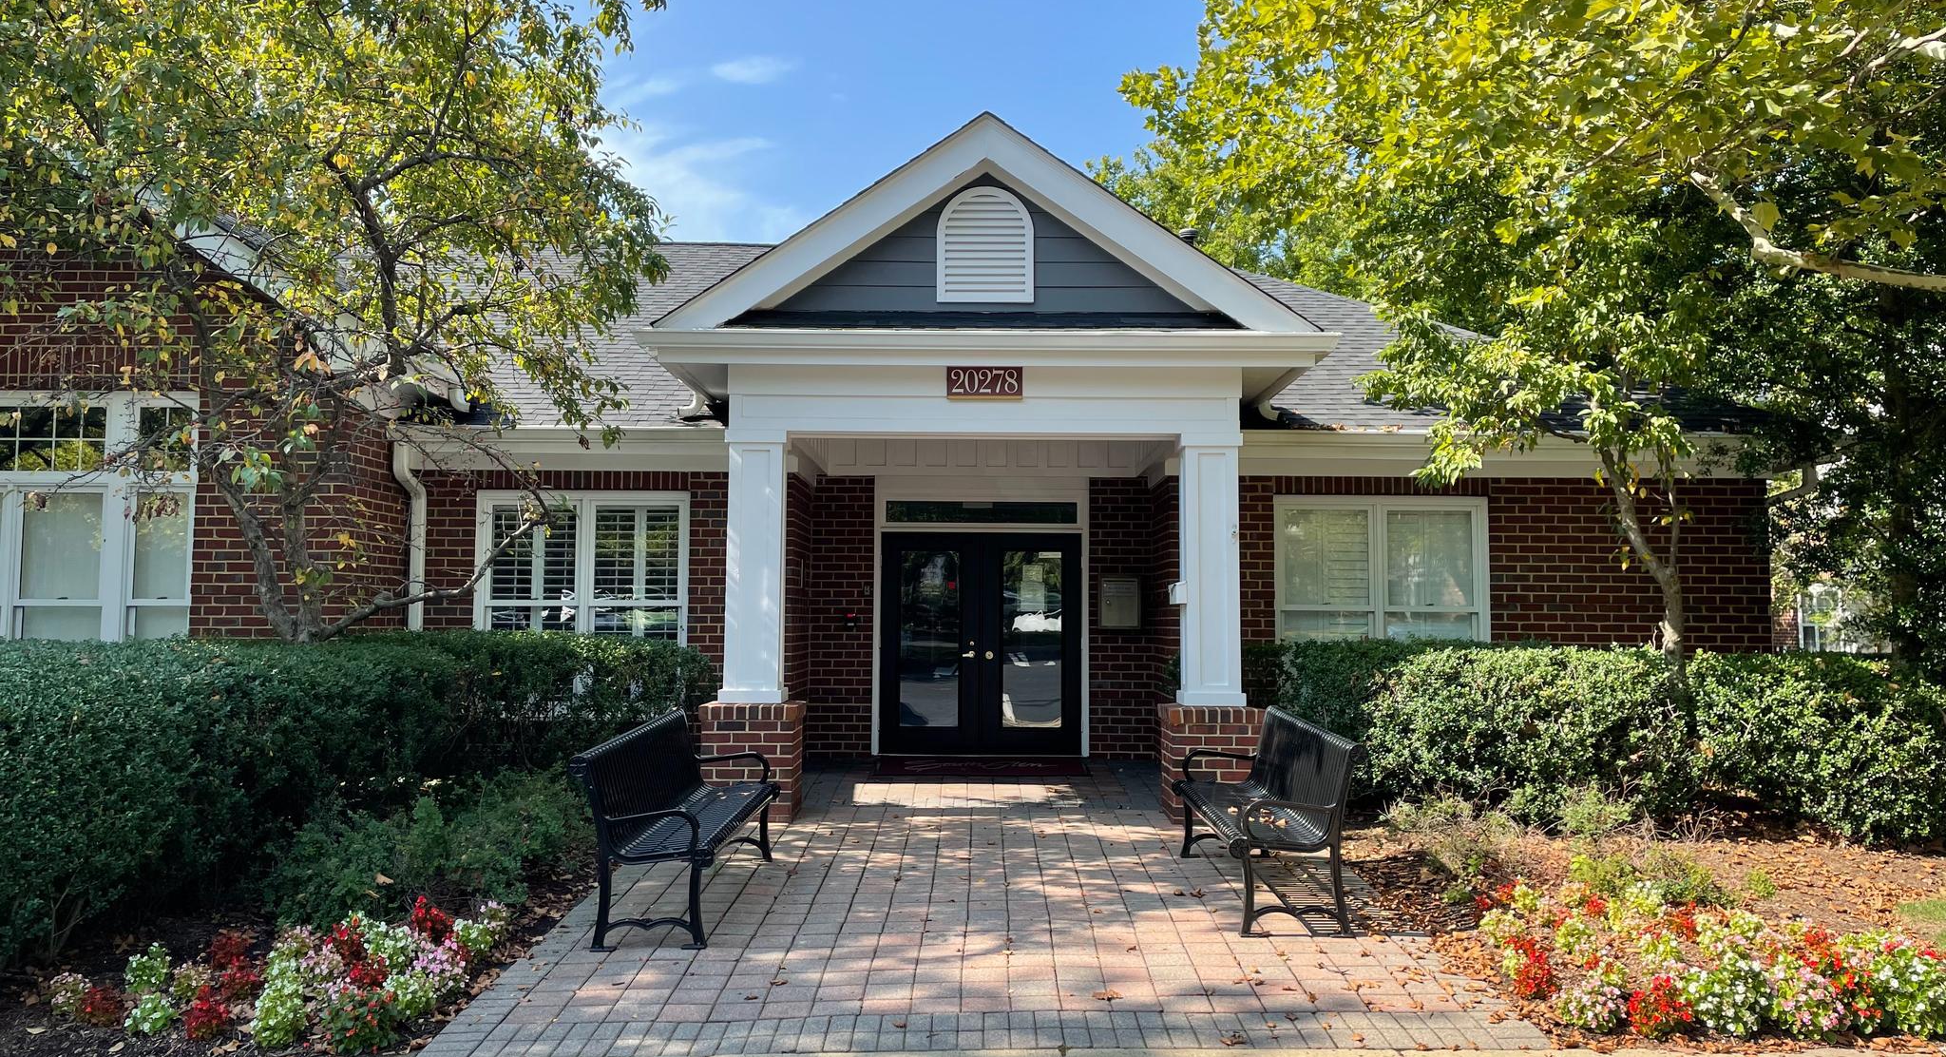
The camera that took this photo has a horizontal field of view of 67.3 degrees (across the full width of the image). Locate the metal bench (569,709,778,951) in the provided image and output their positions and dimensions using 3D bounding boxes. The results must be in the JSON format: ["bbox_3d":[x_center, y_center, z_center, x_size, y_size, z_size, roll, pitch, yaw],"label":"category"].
[{"bbox_3d":[-1.508,1.518,7.754,0.674,0.910,1.902,-1,-2,2],"label":"metal bench"}]

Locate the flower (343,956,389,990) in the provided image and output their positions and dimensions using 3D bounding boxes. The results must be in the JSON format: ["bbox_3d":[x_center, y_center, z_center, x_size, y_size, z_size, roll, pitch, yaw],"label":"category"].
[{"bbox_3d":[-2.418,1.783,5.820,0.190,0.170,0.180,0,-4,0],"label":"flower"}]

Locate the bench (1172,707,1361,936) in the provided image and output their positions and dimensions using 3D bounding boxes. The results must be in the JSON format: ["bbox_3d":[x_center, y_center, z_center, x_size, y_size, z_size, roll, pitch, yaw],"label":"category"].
[{"bbox_3d":[1.548,1.509,7.895,0.674,0.910,1.902,0,-2,0],"label":"bench"}]

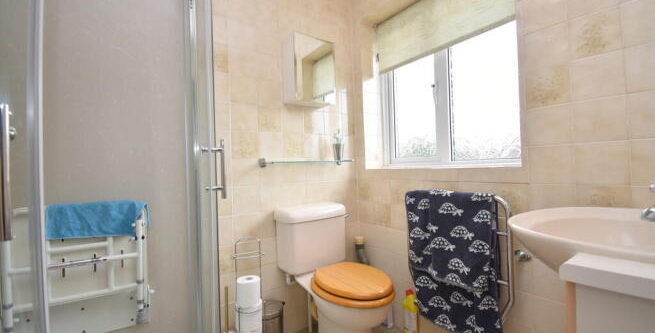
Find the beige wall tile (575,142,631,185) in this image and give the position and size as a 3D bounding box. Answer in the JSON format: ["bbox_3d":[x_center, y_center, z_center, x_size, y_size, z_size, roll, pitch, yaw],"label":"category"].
[{"bbox_3d":[0.960,-0.008,0.958,0.008,0.150,0.150,-1,-1,-37],"label":"beige wall tile"}]

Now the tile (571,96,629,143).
[{"bbox_3d":[0.942,-0.161,0.951,0.010,0.148,0.145,-1,-1,-37],"label":"tile"}]

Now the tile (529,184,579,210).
[{"bbox_3d":[0.866,0.142,1.061,0.010,0.148,0.145,-1,-1,-37],"label":"tile"}]

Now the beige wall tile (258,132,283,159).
[{"bbox_3d":[-0.326,-0.121,1.579,0.148,0.148,0.010,-1,-1,-37],"label":"beige wall tile"}]

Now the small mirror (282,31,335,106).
[{"bbox_3d":[-0.107,-0.569,1.664,0.288,0.389,0.130,-2,0,-35],"label":"small mirror"}]

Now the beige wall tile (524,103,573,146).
[{"bbox_3d":[0.857,-0.158,1.063,0.010,0.148,0.145,-1,-1,-37],"label":"beige wall tile"}]

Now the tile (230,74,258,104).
[{"bbox_3d":[-0.455,-0.419,1.490,0.148,0.148,0.010,-1,-1,-37],"label":"tile"}]

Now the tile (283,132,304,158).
[{"bbox_3d":[-0.206,-0.124,1.670,0.148,0.148,0.010,-1,-1,-37],"label":"tile"}]

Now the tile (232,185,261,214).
[{"bbox_3d":[-0.439,0.181,1.485,0.148,0.148,0.010,-1,-1,-37],"label":"tile"}]

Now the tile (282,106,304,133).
[{"bbox_3d":[-0.214,-0.282,1.710,0.150,0.150,0.008,-1,-1,-37],"label":"tile"}]

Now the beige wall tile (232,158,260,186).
[{"bbox_3d":[-0.446,0.034,1.497,0.152,0.152,0.010,-2,0,-35],"label":"beige wall tile"}]

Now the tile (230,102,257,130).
[{"bbox_3d":[-0.456,-0.269,1.496,0.152,0.152,0.010,-2,0,-35],"label":"tile"}]

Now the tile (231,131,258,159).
[{"bbox_3d":[-0.451,-0.117,1.497,0.152,0.152,0.010,-2,0,-35],"label":"tile"}]

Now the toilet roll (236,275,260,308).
[{"bbox_3d":[-0.378,0.604,1.317,0.110,0.108,0.110,-1,-1,-37],"label":"toilet roll"}]

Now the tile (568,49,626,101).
[{"bbox_3d":[0.949,-0.315,0.963,0.008,0.150,0.150,-1,-1,-37],"label":"tile"}]

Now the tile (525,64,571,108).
[{"bbox_3d":[0.853,-0.309,1.058,0.010,0.152,0.152,-2,0,-35],"label":"tile"}]

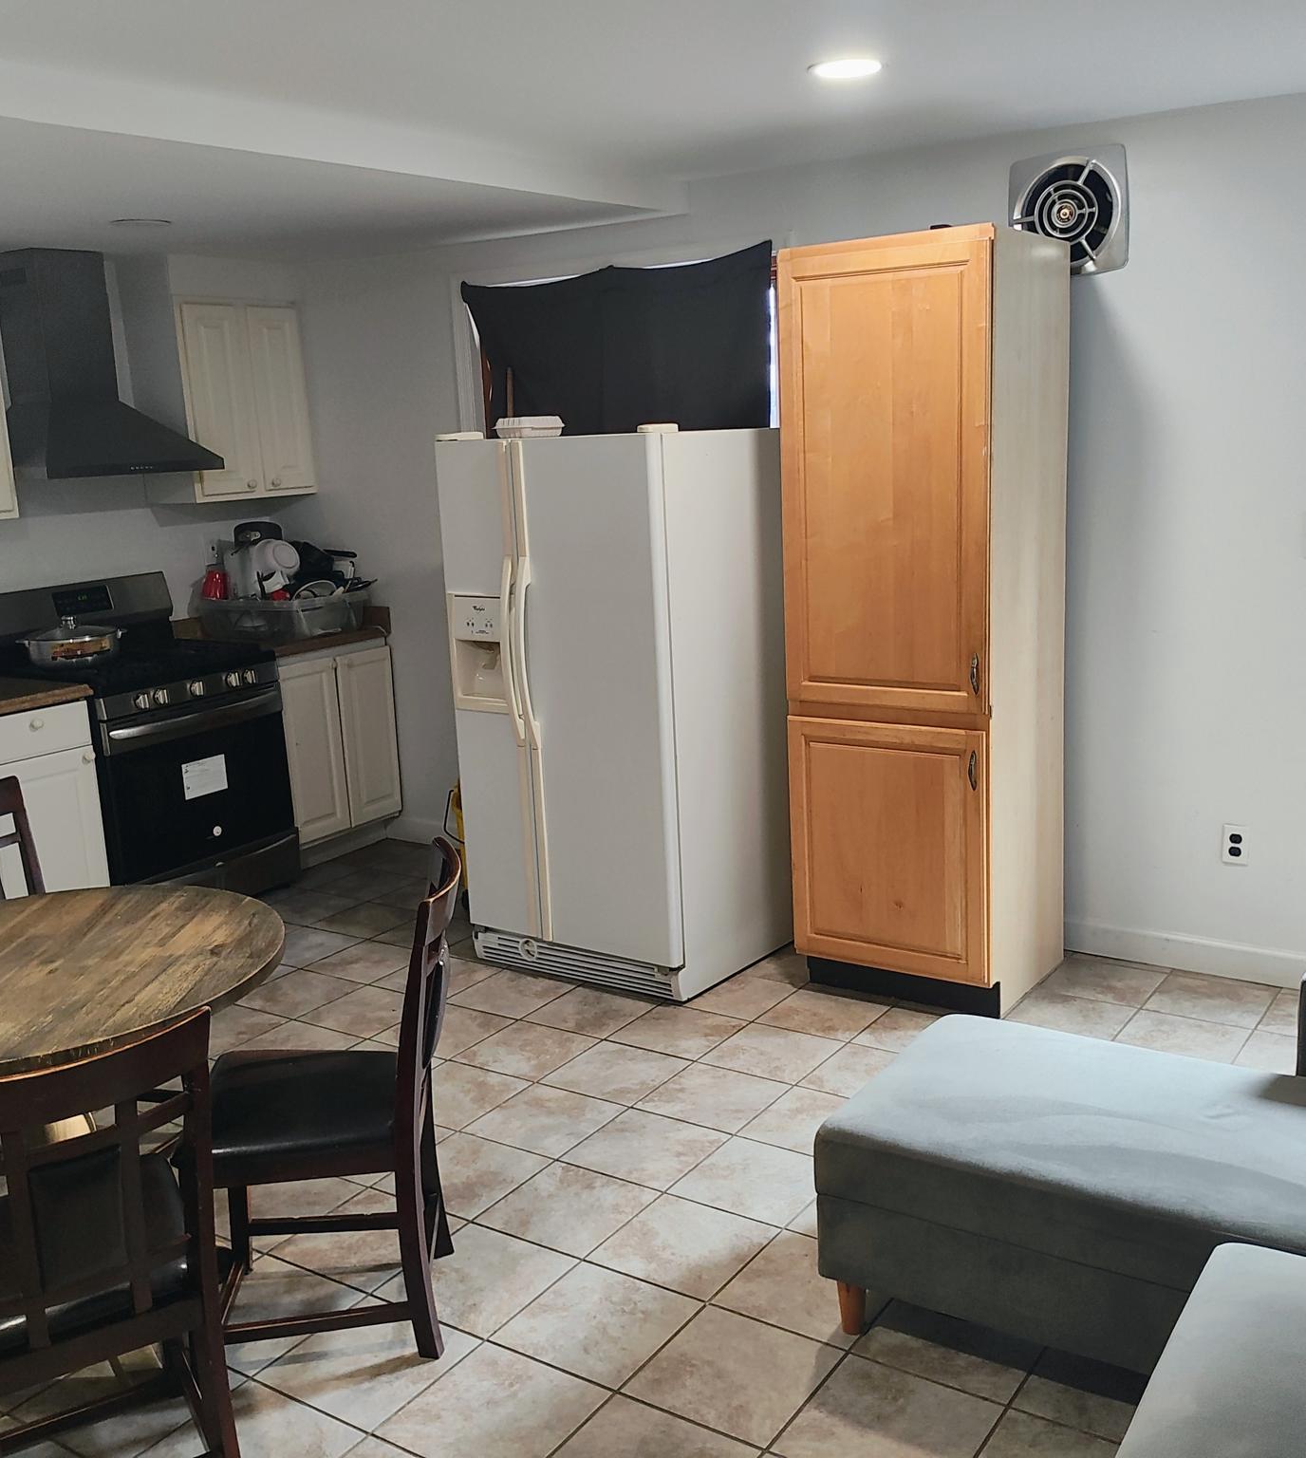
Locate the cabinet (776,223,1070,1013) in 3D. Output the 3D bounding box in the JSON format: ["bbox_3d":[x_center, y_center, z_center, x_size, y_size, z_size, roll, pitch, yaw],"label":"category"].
[{"bbox_3d":[0.817,-0.296,4.139,0.616,2.143,0.595,5,13,34],"label":"cabinet"}]

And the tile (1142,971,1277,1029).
[{"bbox_3d":[1.610,0.789,4.049,0.303,0.010,0.303,5,13,35],"label":"tile"}]

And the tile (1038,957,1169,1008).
[{"bbox_3d":[1.352,0.763,4.204,0.300,0.010,0.300,5,13,34],"label":"tile"}]

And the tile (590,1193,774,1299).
[{"bbox_3d":[0.067,1.074,2.912,0.300,0.010,0.300,5,13,34],"label":"tile"}]

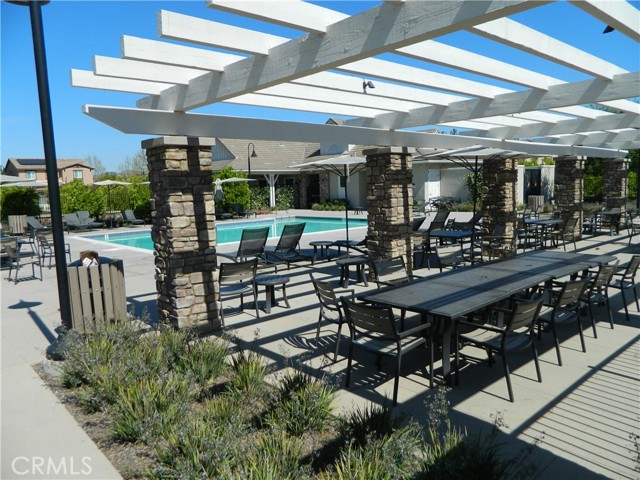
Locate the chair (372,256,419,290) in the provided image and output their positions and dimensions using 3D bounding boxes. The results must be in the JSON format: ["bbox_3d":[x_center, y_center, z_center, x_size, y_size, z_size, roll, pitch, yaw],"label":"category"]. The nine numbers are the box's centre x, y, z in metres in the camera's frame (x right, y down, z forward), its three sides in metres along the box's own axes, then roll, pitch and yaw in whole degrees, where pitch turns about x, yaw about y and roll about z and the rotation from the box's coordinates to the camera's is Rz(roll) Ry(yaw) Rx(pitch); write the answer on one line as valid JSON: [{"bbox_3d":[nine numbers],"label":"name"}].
[{"bbox_3d":[1.092,0.710,6.022,0.590,0.880,0.590,-7,10,-40],"label":"chair"}]

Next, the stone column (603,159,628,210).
[{"bbox_3d":[10.771,-1.695,16.869,0.680,2.480,0.680,-7,10,-40],"label":"stone column"}]

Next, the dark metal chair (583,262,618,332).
[{"bbox_3d":[3.347,0.697,5.826,0.590,0.880,0.590,-7,10,-40],"label":"dark metal chair"}]

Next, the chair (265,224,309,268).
[{"bbox_3d":[-0.962,0.067,10.773,0.680,0.980,1.900,-7,10,-40],"label":"chair"}]

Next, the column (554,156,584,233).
[{"bbox_3d":[7.568,-1.257,14.035,0.693,2.491,0.693,-7,8,-40],"label":"column"}]

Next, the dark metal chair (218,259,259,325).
[{"bbox_3d":[-1.235,0.705,6.543,0.580,0.850,0.575,-7,8,-36],"label":"dark metal chair"}]

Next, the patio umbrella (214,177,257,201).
[{"bbox_3d":[-5.507,-2.674,29.973,2.300,2.650,2.300,-7,8,-40],"label":"patio umbrella"}]

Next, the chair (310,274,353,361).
[{"bbox_3d":[0.294,0.844,5.330,0.590,0.870,0.590,-4,7,-20],"label":"chair"}]

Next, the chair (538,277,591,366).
[{"bbox_3d":[2.416,0.773,4.824,0.580,0.850,0.575,-7,8,-40],"label":"chair"}]

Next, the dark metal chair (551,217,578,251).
[{"bbox_3d":[6.490,-0.187,12.376,0.580,0.880,0.600,-6,8,-33],"label":"dark metal chair"}]

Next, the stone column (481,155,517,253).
[{"bbox_3d":[4.440,-0.830,11.426,0.680,2.500,0.680,-8,9,-41],"label":"stone column"}]

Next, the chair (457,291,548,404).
[{"bbox_3d":[1.709,0.926,4.324,0.590,0.870,0.590,-8,9,-41],"label":"chair"}]

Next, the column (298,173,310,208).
[{"bbox_3d":[-1.136,-3.202,30.280,0.620,2.360,0.620,-7,10,-40],"label":"column"}]

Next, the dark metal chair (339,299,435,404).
[{"bbox_3d":[0.603,0.912,4.130,0.575,0.850,0.580,-8,8,-41],"label":"dark metal chair"}]

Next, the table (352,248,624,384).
[{"bbox_3d":[2.371,0.791,5.853,4.200,0.720,1.050,-7,10,-40],"label":"table"}]

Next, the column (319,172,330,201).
[{"bbox_3d":[0.365,-4.078,38.959,0.680,3.050,0.680,-7,8,-40],"label":"column"}]

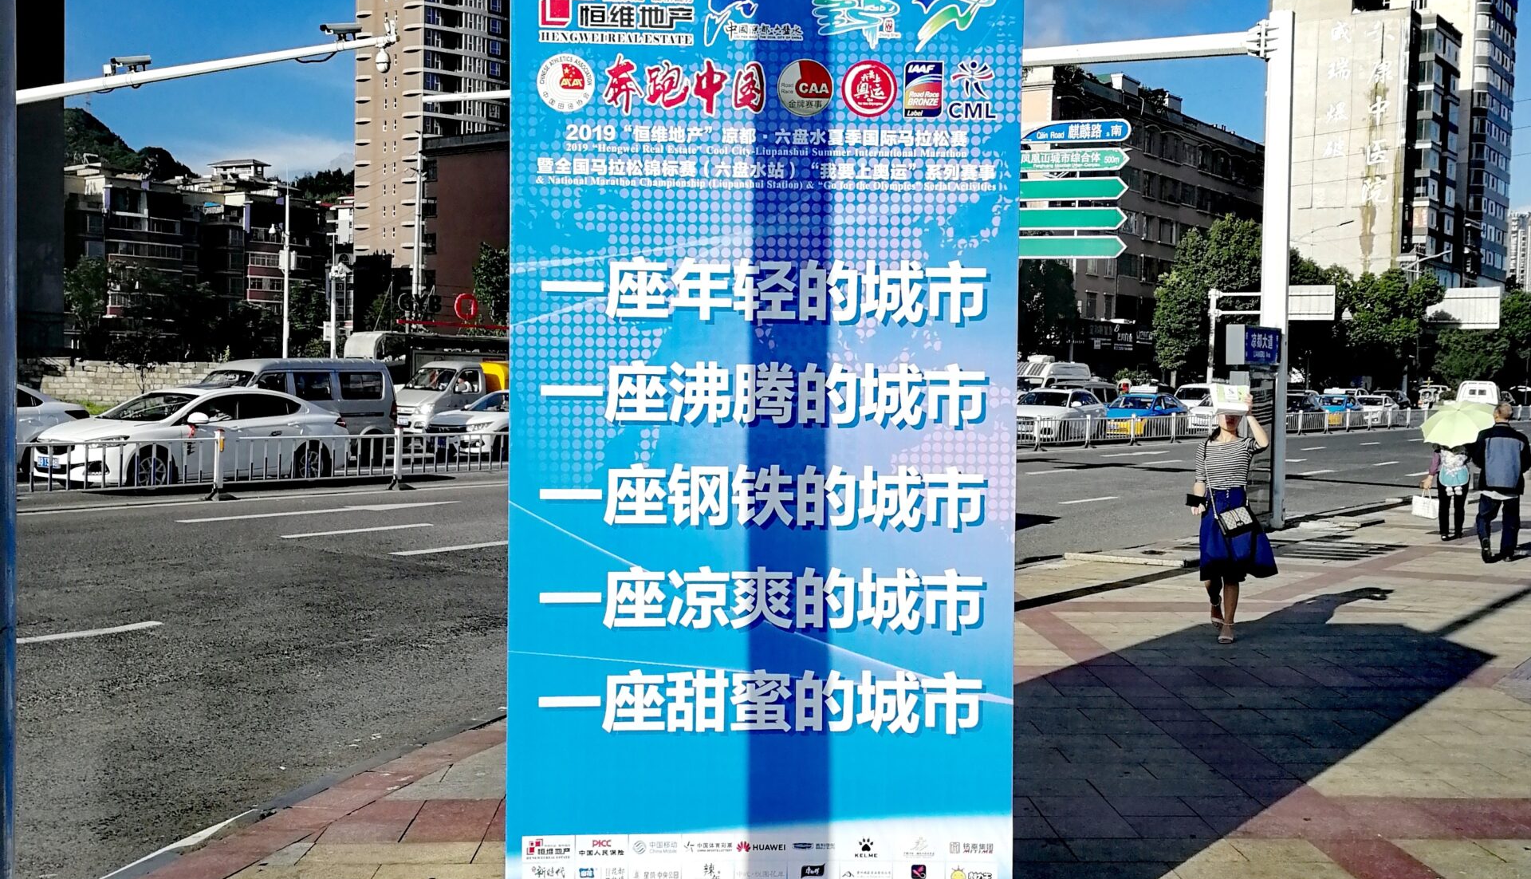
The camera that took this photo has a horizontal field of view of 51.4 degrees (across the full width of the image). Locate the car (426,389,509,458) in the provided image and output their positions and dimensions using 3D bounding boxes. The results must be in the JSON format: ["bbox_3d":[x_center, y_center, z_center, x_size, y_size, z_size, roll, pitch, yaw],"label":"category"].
[{"bbox_3d":[-4.971,-0.383,34.288,1.820,1.540,4.400,2,3,36],"label":"car"}]

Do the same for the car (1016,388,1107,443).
[{"bbox_3d":[9.112,-0.773,49.177,1.850,1.570,4.600,2,3,36],"label":"car"}]

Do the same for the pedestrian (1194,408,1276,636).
[{"bbox_3d":[3.268,0.539,11.097,0.530,1.620,0.420,1,2,16],"label":"pedestrian"}]

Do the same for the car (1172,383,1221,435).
[{"bbox_3d":[17.550,-1.145,61.822,1.800,1.600,4.500,2,3,36],"label":"car"}]

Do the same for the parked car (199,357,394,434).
[{"bbox_3d":[-9.035,-0.453,28.803,1.720,1.980,4.600,2,3,36],"label":"parked car"}]

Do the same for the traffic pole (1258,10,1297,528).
[{"bbox_3d":[6.398,-2.129,19.833,0.380,6.400,0.380,2,3,36],"label":"traffic pole"}]

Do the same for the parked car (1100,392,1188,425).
[{"bbox_3d":[12.987,-0.860,54.080,1.720,1.480,4.450,2,3,36],"label":"parked car"}]

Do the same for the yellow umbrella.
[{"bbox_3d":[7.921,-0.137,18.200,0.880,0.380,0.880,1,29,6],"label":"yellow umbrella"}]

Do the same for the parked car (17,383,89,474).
[{"bbox_3d":[-13.582,-0.151,25.640,1.820,1.500,4.600,2,3,36],"label":"parked car"}]

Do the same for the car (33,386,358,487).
[{"bbox_3d":[-8.792,-0.052,25.044,1.800,1.450,4.550,2,3,36],"label":"car"}]

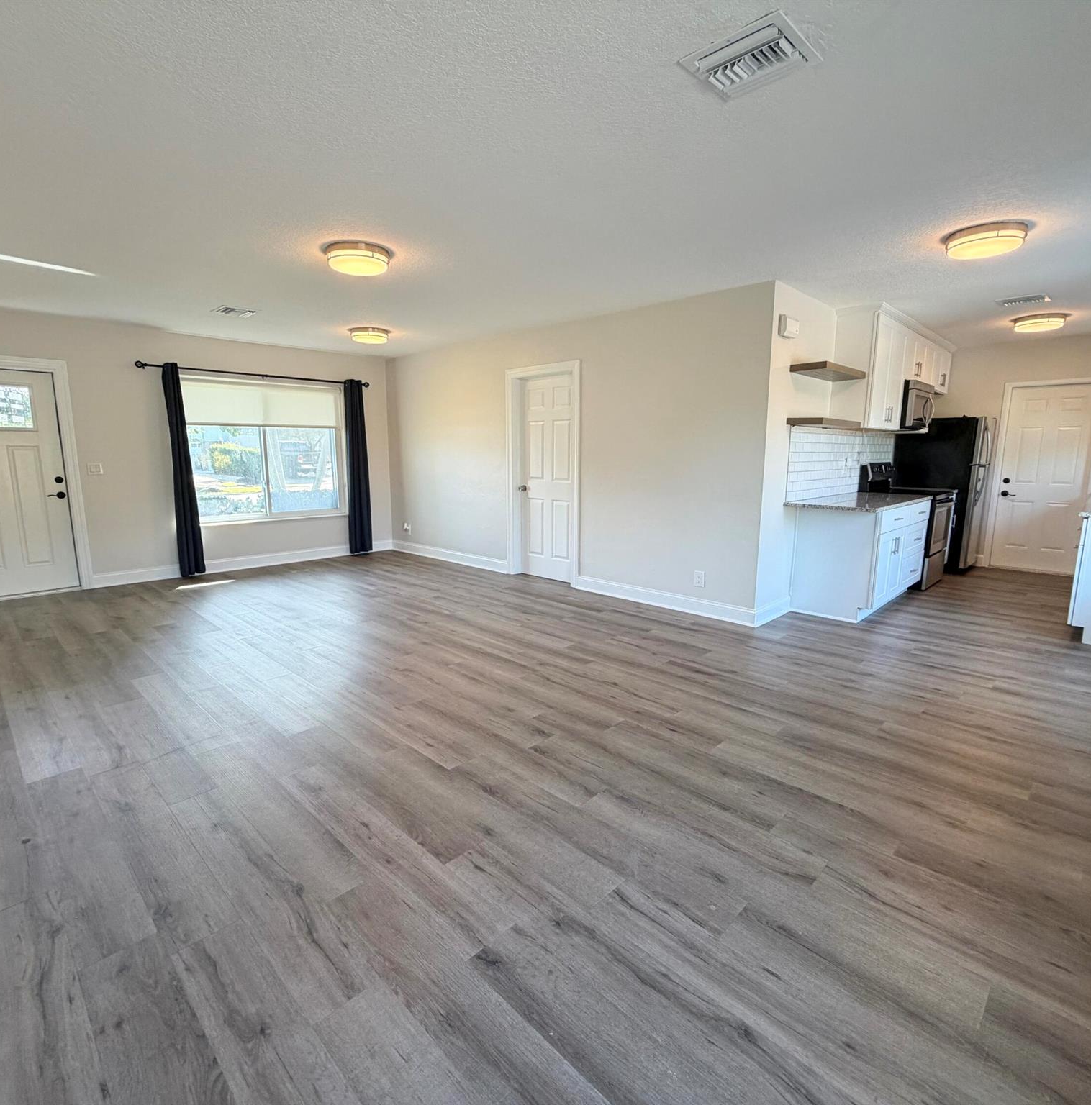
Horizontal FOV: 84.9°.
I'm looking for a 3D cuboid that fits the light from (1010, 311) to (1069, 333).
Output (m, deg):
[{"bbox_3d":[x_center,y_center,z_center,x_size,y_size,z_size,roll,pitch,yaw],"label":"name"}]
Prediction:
[{"bbox_3d":[4.449,-2.055,5.364,0.416,0.090,0.416,9,13,44],"label":"light"}]

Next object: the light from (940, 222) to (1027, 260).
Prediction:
[{"bbox_3d":[2.394,-1.693,3.257,0.375,0.085,0.375,9,13,44],"label":"light"}]

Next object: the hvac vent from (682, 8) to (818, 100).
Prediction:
[{"bbox_3d":[0.626,-1.483,1.817,0.305,0.030,0.305,9,13,44],"label":"hvac vent"}]

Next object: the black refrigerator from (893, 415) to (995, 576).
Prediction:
[{"bbox_3d":[4.506,-0.639,6.762,0.772,1.684,0.720,9,13,44],"label":"black refrigerator"}]

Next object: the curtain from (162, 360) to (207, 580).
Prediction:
[{"bbox_3d":[-3.741,-0.824,6.162,0.120,2.165,0.215,9,13,44],"label":"curtain"}]

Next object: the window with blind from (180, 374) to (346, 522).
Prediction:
[{"bbox_3d":[-3.165,-1.153,6.871,0.100,1.600,1.860,9,13,44],"label":"window with blind"}]

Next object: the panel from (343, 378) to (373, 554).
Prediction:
[{"bbox_3d":[-2.374,-1.054,7.532,0.120,2.158,0.245,9,13,44],"label":"panel"}]

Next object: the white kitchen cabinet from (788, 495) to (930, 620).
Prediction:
[{"bbox_3d":[2.803,0.006,5.250,0.626,0.904,1.518,9,13,44],"label":"white kitchen cabinet"}]

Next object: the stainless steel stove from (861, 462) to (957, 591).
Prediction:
[{"bbox_3d":[3.549,-0.268,5.917,0.680,1.185,0.760,9,13,44],"label":"stainless steel stove"}]

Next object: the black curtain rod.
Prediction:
[{"bbox_3d":[-3.116,-1.971,6.668,0.100,0.060,2.500,9,13,44],"label":"black curtain rod"}]

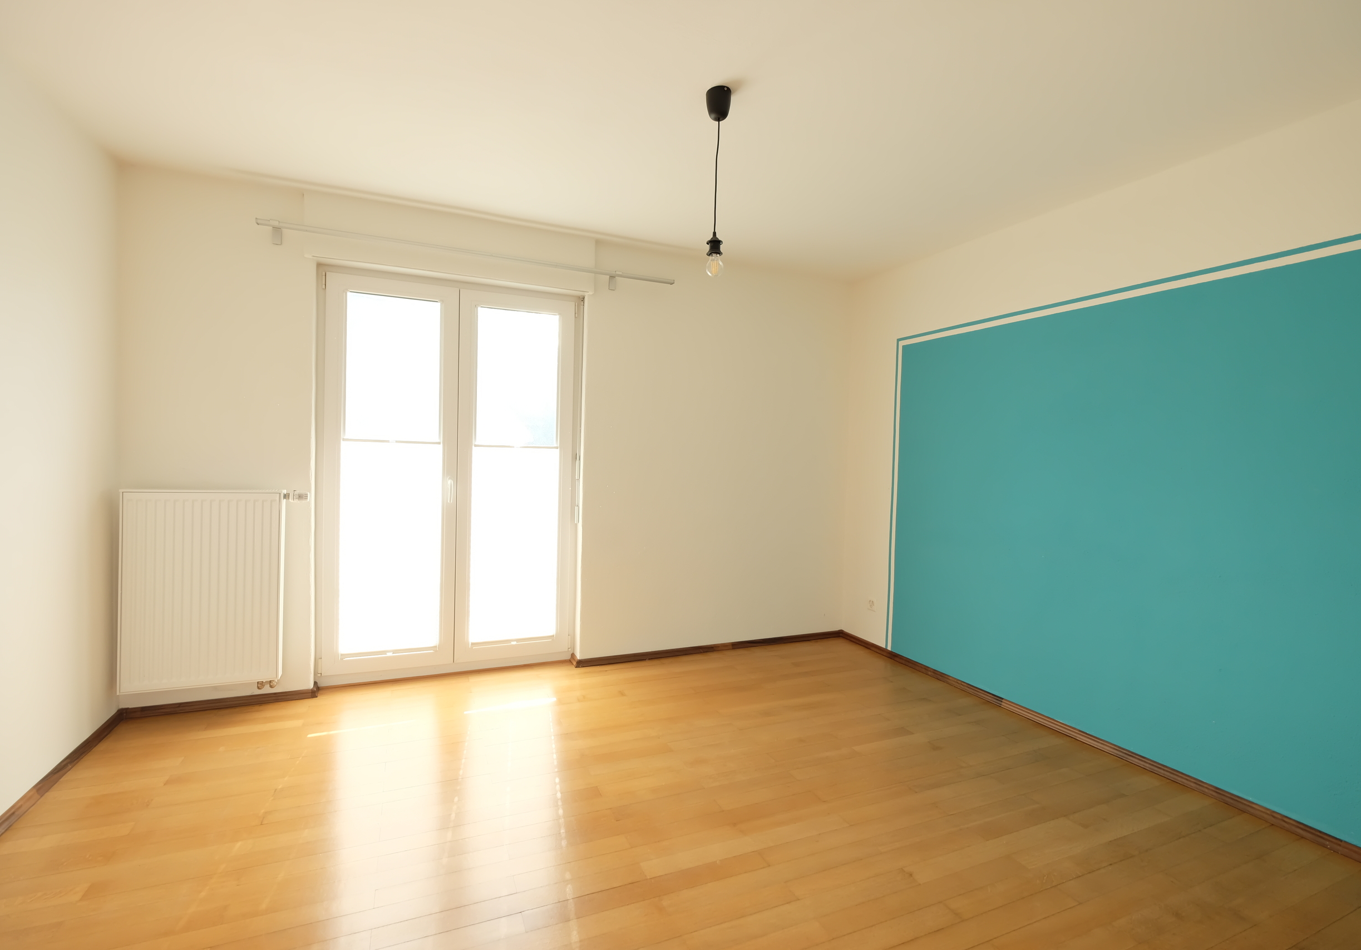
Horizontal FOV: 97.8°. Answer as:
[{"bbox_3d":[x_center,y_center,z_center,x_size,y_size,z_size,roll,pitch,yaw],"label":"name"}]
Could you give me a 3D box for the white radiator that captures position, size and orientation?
[{"bbox_3d":[-2.209,0.526,2.769,0.605,0.900,0.110,1,2,-23],"label":"white radiator"}]

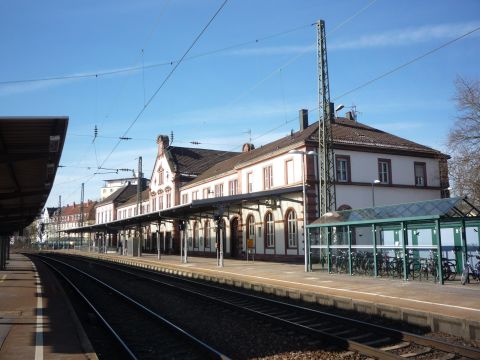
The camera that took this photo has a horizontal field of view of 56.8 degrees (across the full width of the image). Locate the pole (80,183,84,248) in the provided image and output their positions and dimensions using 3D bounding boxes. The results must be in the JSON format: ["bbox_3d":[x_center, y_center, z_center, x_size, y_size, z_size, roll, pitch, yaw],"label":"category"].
[{"bbox_3d":[-35.100,8.186,99.070,0.720,15.100,0.720,5,-10,-31],"label":"pole"}]

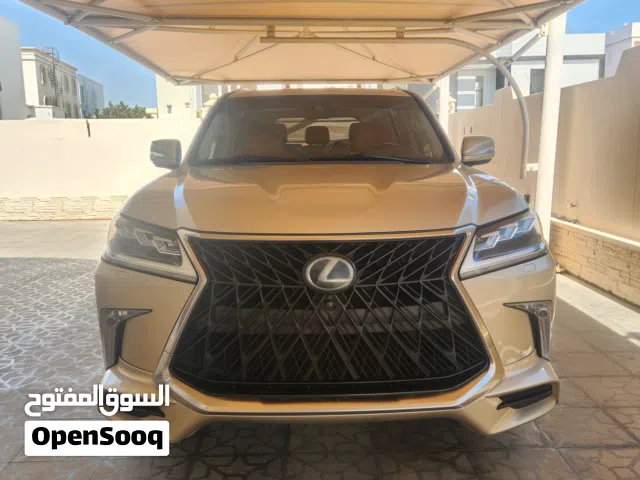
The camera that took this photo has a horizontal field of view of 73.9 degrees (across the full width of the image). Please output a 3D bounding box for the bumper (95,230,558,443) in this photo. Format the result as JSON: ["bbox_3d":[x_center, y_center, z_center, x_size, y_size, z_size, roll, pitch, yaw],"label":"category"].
[{"bbox_3d":[0.031,0.298,1.595,1.880,0.760,0.540,0,13,-1],"label":"bumper"}]

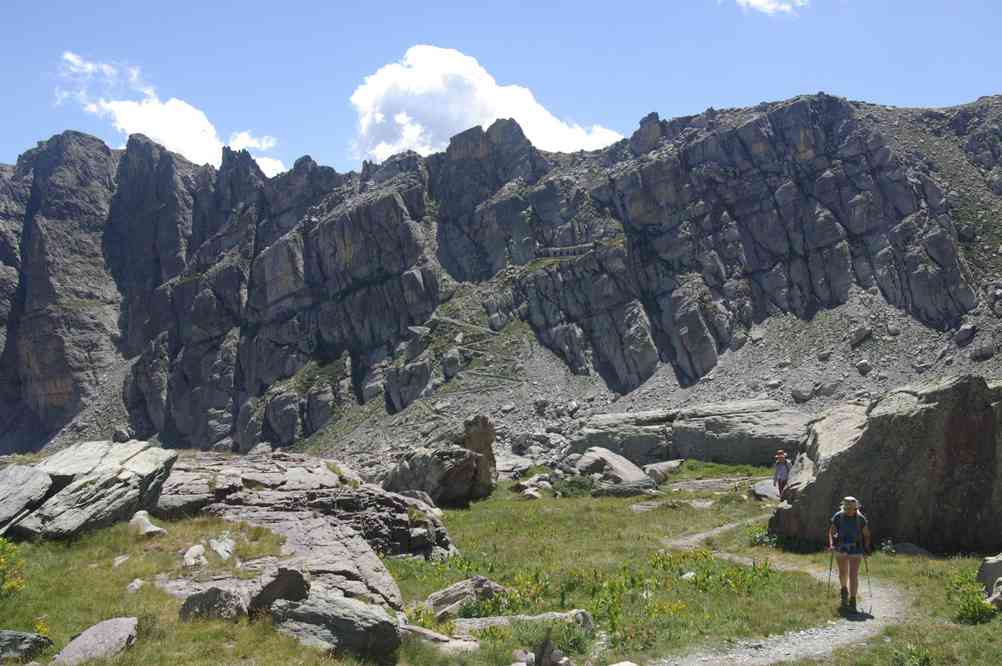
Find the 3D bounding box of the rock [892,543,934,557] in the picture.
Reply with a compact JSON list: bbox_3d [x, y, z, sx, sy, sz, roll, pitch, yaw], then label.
[{"bbox_3d":[8.422,4.431,23.900,0.800,0.280,0.520,-1,-4,19],"label":"rock"}]

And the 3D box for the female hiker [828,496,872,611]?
[{"bbox_3d":[5.073,3.217,17.000,0.600,1.660,0.500,-1,-4,13],"label":"female hiker"}]

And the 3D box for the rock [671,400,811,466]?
[{"bbox_3d":[12.305,5.189,60.000,7.000,3.200,4.800,-1,-4,9],"label":"rock"}]

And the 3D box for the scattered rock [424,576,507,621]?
[{"bbox_3d":[-0.499,3.729,16.400,1.080,0.490,0.800,0,-4,6],"label":"scattered rock"}]

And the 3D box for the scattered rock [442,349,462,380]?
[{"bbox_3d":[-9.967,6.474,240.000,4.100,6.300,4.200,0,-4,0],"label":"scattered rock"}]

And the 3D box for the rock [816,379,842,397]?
[{"bbox_3d":[43.601,7.234,155.000,3.000,2.350,2.700,0,-4,0],"label":"rock"}]

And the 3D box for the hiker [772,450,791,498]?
[{"bbox_3d":[9.368,4.742,39.000,0.600,1.680,0.480,-1,-4,22],"label":"hiker"}]

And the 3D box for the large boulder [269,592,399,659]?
[{"bbox_3d":[-1.902,3.393,13.500,1.400,0.660,0.850,0,-4,-6],"label":"large boulder"}]

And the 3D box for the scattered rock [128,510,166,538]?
[{"bbox_3d":[-5.903,3.198,19.500,0.560,0.420,0.480,0,-4,0],"label":"scattered rock"}]

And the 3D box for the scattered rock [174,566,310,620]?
[{"bbox_3d":[-3.188,3.225,14.400,1.600,0.500,0.950,0,-3,-9],"label":"scattered rock"}]

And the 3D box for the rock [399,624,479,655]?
[{"bbox_3d":[-0.755,3.701,14.100,0.940,0.270,0.550,0,-4,0],"label":"rock"}]

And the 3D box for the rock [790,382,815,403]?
[{"bbox_3d":[23.236,4.586,90.000,1.850,1.500,1.600,-1,-4,17],"label":"rock"}]

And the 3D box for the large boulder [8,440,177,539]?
[{"bbox_3d":[-7.276,2.787,20.800,2.700,1.600,1.900,1,-4,-17],"label":"large boulder"}]

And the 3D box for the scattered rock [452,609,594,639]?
[{"bbox_3d":[0.287,3.706,14.900,1.760,0.300,0.650,0,-4,-3],"label":"scattered rock"}]

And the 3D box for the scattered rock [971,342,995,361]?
[{"bbox_3d":[76.278,2.931,185.000,3.400,2.800,3.000,0,-4,0],"label":"scattered rock"}]

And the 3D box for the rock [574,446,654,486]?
[{"bbox_3d":[4.335,5.144,45.000,2.950,1.500,2.100,0,-4,0],"label":"rock"}]

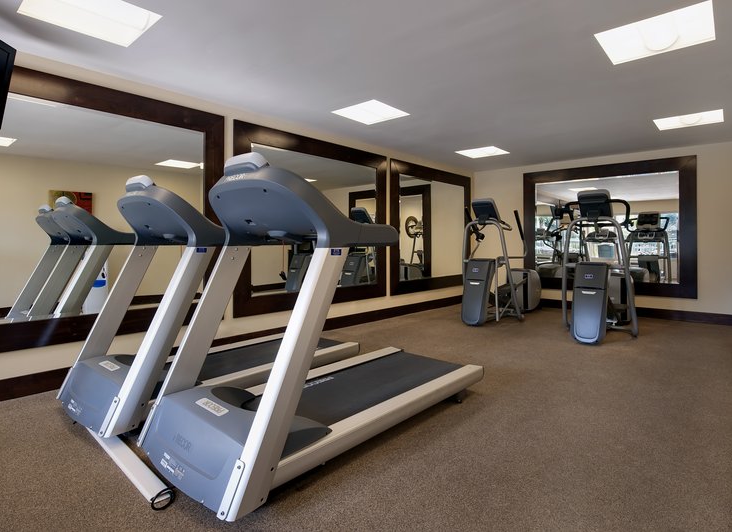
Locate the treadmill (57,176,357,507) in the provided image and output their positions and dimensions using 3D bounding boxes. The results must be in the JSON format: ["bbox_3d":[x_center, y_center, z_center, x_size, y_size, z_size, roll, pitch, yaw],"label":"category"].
[{"bbox_3d":[-1.060,0.144,3.082,0.880,1.511,2.051,3,4,42],"label":"treadmill"}]

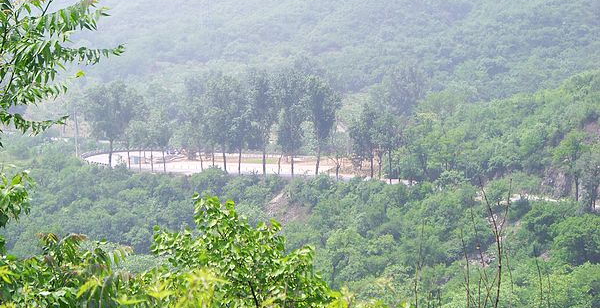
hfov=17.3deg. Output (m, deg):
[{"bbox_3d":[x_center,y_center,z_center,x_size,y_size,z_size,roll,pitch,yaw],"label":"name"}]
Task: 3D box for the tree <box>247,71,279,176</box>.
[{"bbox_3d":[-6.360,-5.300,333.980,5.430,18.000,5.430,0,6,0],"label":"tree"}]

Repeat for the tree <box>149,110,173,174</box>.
[{"bbox_3d":[-23.840,-2.120,337.130,4.100,10.980,4.100,0,6,0],"label":"tree"}]

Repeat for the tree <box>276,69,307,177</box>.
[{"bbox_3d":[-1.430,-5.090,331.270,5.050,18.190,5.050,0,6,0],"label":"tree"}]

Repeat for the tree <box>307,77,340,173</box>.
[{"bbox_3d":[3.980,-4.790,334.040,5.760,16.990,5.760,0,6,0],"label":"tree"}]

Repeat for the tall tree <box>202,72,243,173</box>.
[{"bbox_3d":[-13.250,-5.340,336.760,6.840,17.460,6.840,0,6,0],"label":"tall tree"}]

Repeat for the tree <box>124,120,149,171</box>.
[{"bbox_3d":[-28.180,-1.460,340.030,4.140,9.000,4.140,0,6,0],"label":"tree"}]

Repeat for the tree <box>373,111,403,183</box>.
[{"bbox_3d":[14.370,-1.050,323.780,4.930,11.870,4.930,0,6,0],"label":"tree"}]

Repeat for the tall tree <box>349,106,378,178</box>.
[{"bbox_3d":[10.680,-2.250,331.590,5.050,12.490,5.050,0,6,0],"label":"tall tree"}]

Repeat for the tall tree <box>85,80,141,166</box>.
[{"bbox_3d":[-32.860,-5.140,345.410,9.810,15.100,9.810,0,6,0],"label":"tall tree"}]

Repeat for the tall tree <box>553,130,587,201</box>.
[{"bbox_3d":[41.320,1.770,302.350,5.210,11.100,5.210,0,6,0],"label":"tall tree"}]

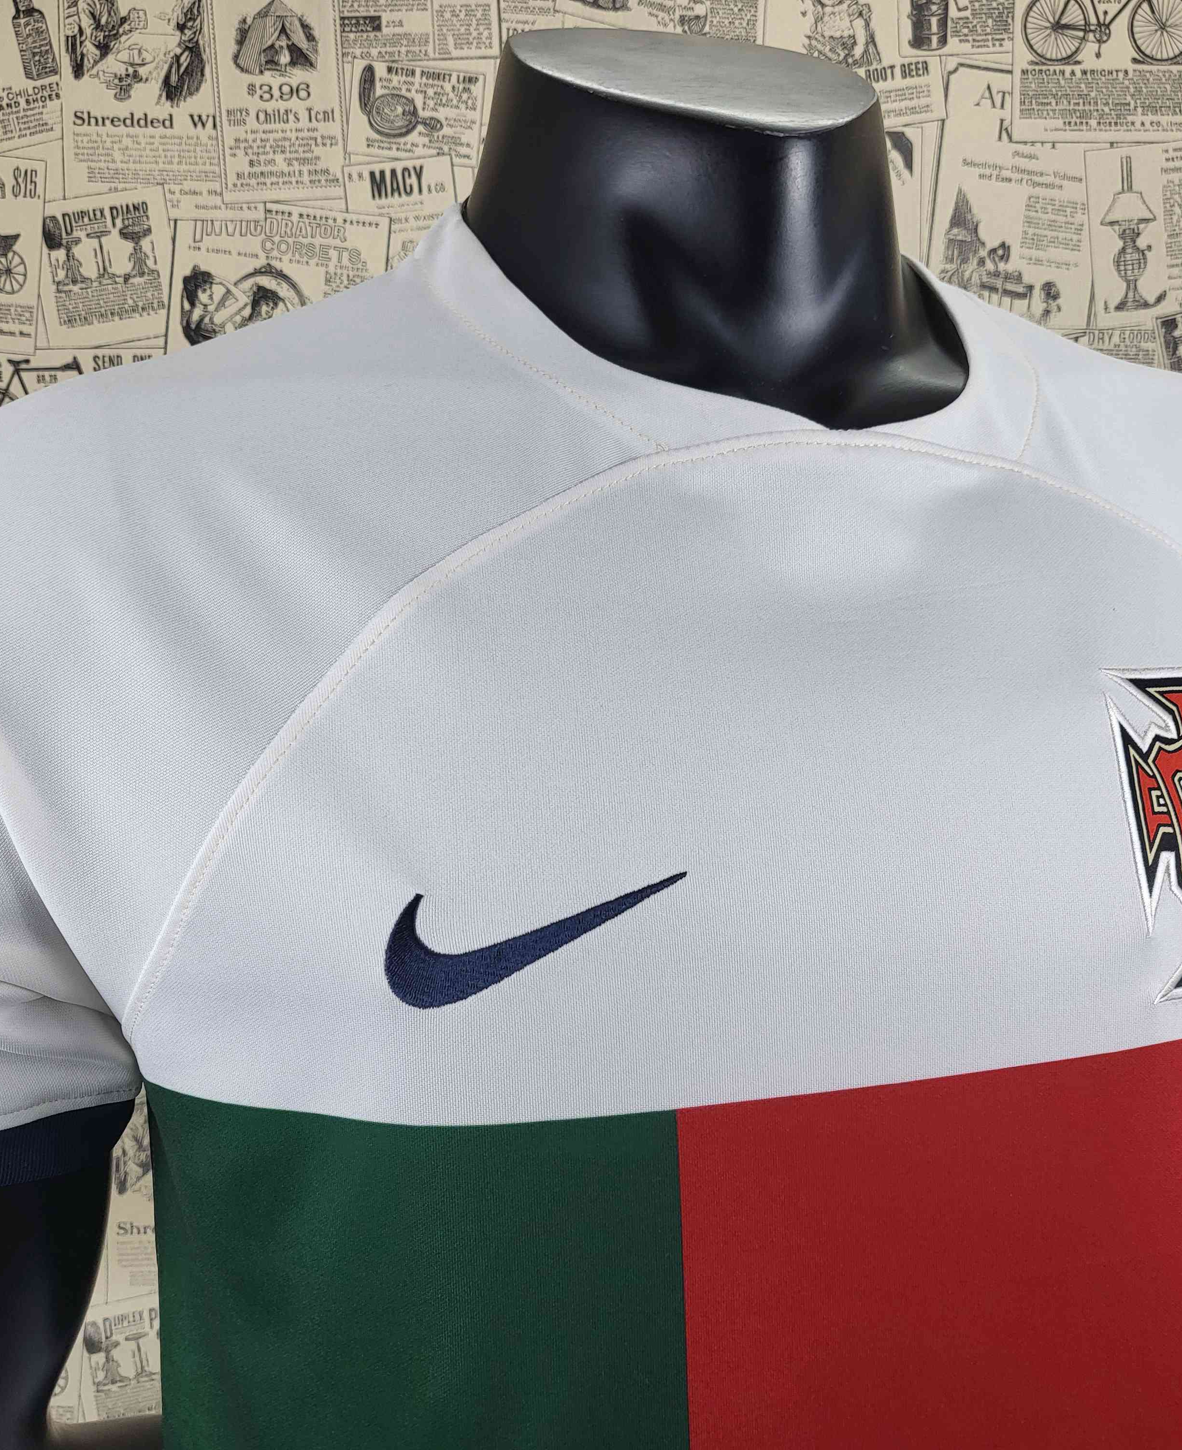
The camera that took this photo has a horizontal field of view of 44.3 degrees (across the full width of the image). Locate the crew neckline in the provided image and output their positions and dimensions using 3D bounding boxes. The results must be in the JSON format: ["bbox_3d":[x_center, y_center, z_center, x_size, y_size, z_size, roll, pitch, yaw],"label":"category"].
[{"bbox_3d":[0.034,-0.110,0.411,0.183,0.090,0.150,-2,4,-18],"label":"crew neckline"}]

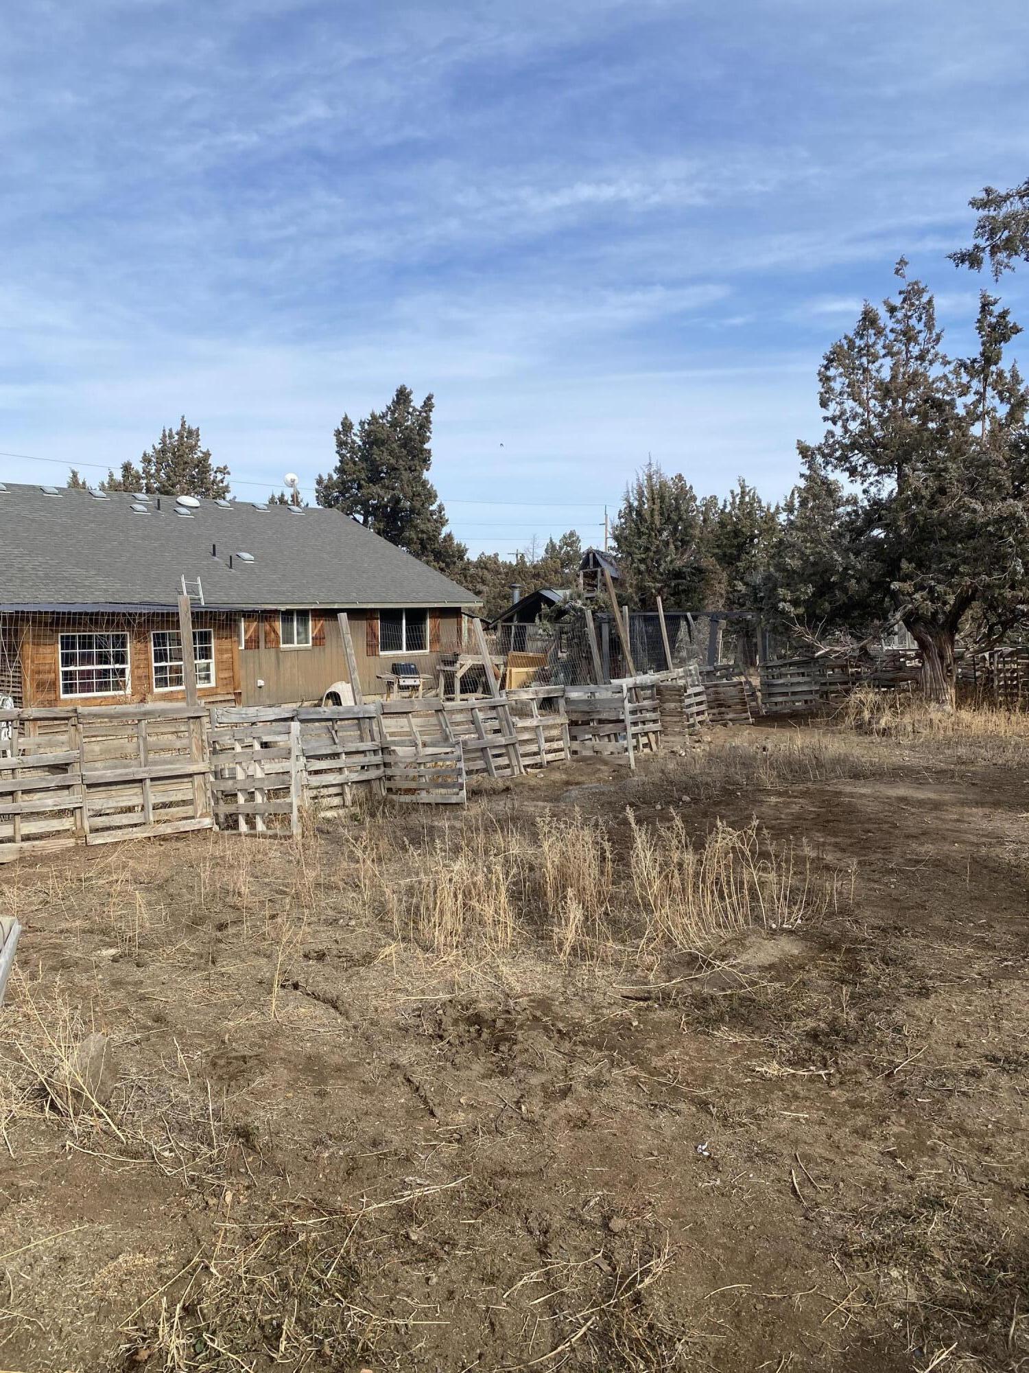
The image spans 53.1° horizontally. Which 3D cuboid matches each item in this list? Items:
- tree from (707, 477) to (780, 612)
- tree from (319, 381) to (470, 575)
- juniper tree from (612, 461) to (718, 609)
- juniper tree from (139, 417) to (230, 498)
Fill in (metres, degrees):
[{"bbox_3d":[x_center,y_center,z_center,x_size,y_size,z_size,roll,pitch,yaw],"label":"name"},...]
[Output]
[{"bbox_3d":[6.218,-2.715,28.000,2.500,5.930,2.500,1,5,12],"label":"tree"},{"bbox_3d":[-4.785,-6.199,40.000,5.900,10.900,5.600,-1,5,-7],"label":"tree"},{"bbox_3d":[4.369,-3.228,30.000,3.200,6.590,3.200,1,5,8],"label":"juniper tree"},{"bbox_3d":[-14.416,-6.428,45.000,4.300,10.640,4.300,-2,5,-18],"label":"juniper tree"}]

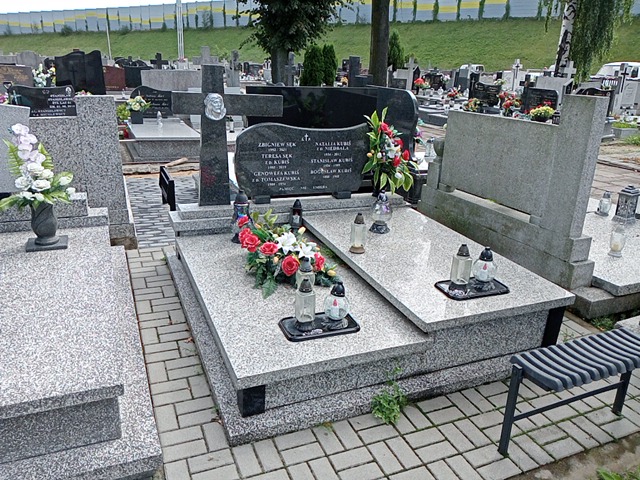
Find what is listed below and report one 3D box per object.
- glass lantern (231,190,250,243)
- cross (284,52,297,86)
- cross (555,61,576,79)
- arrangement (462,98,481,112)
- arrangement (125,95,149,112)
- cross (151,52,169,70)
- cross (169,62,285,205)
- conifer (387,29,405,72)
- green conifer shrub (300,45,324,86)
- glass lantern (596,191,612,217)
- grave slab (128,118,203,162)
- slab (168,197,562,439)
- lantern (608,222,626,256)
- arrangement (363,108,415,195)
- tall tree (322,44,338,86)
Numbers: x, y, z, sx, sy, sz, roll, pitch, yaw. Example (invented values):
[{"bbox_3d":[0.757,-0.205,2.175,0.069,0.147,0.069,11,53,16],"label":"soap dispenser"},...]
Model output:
[{"bbox_3d":[-0.609,-0.186,4.042,0.160,0.410,0.160,-7,22,-22],"label":"glass lantern"},{"bbox_3d":[-0.985,-5.702,17.485,0.430,1.200,0.150,-6,22,-23],"label":"cross"},{"bbox_3d":[6.892,-4.677,14.243,0.130,0.620,0.480,-7,22,-22],"label":"cross"},{"bbox_3d":[3.741,-3.330,12.800,0.420,0.360,0.400,-6,22,-23],"label":"arrangement"},{"bbox_3d":[-3.111,-2.338,8.825,0.380,0.310,0.340,-7,22,-22],"label":"arrangement"},{"bbox_3d":[-5.633,-6.177,18.169,0.610,0.820,0.150,-7,22,-22],"label":"cross"},{"bbox_3d":[-0.728,-0.823,4.171,0.880,1.100,0.120,-6,22,-23],"label":"cross"},{"bbox_3d":[3.385,-8.215,23.368,0.860,2.600,0.860,-7,22,-22],"label":"conifer"},{"bbox_3d":[-0.301,-6.446,19.458,0.800,1.850,0.800,-7,22,-22],"label":"green conifer shrub"},{"bbox_3d":[3.042,-0.399,5.525,0.140,0.250,0.140,-6,22,-23],"label":"glass lantern"},{"bbox_3d":[-2.604,-1.669,8.586,1.020,0.390,1.850,-7,22,-22],"label":"grave slab"},{"bbox_3d":[0.131,0.225,3.741,2.180,0.490,2.380,-6,22,-23],"label":"slab"},{"bbox_3d":[2.517,-0.008,4.357,0.130,0.280,0.130,-6,22,-23],"label":"lantern"},{"bbox_3d":[0.643,-0.799,4.792,0.440,0.790,0.370,-7,22,-22],"label":"arrangement"},{"bbox_3d":[0.425,-7.373,22.000,0.680,1.850,0.680,3,20,-1],"label":"tall tree"}]

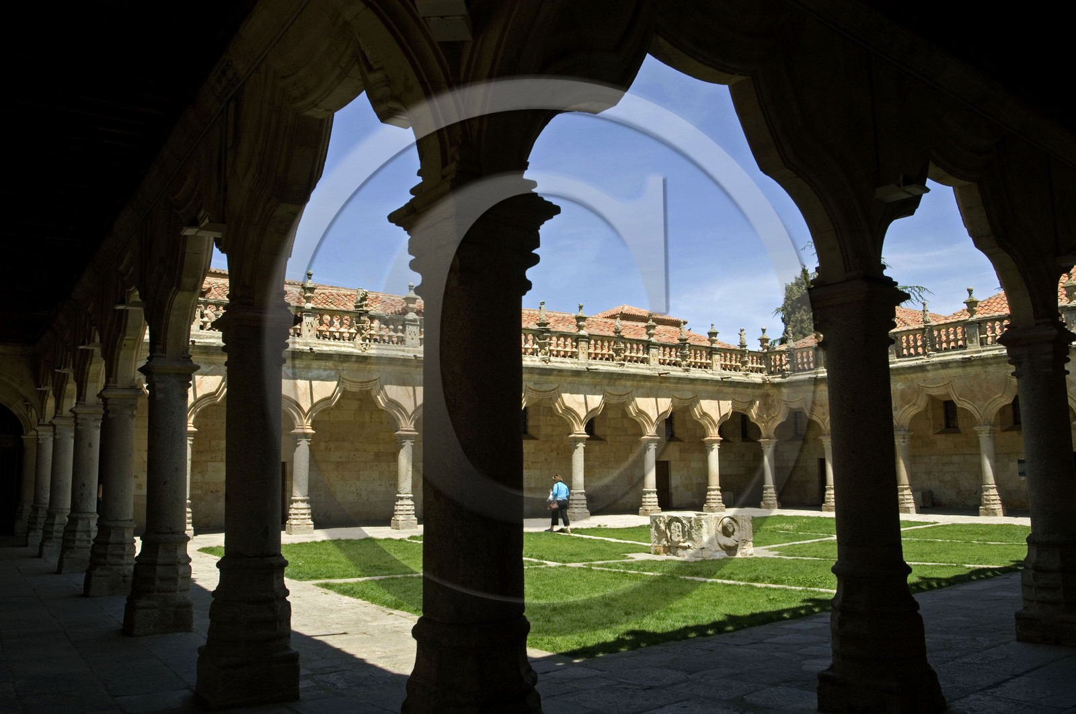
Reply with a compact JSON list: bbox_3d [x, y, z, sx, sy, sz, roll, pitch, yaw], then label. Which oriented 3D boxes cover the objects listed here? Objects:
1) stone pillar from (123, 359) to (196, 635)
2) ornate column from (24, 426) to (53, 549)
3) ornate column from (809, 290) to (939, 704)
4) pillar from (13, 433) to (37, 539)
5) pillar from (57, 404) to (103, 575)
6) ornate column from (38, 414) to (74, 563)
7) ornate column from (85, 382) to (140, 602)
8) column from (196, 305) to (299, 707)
[{"bbox_3d":[-4.215,1.548,9.431,0.594,2.965,0.594,5,-9,-35],"label":"stone pillar"},{"bbox_3d":[-12.385,3.259,21.016,0.594,2.965,0.594,5,-9,-35],"label":"ornate column"},{"bbox_3d":[2.302,0.947,5.869,0.591,2.954,0.591,6,-10,-39],"label":"ornate column"},{"bbox_3d":[-14.942,3.795,24.641,0.594,2.965,0.594,5,-9,-35],"label":"pillar"},{"bbox_3d":[-8.226,2.388,15.119,0.594,2.965,0.594,5,-9,-35],"label":"pillar"},{"bbox_3d":[-10.292,2.821,18.048,0.594,2.965,0.594,5,-9,-35],"label":"ornate column"},{"bbox_3d":[-6.197,1.963,12.242,0.594,2.965,0.594,5,-9,-35],"label":"ornate column"},{"bbox_3d":[-2.222,1.097,6.529,0.591,2.954,0.591,5,-9,-34],"label":"column"}]

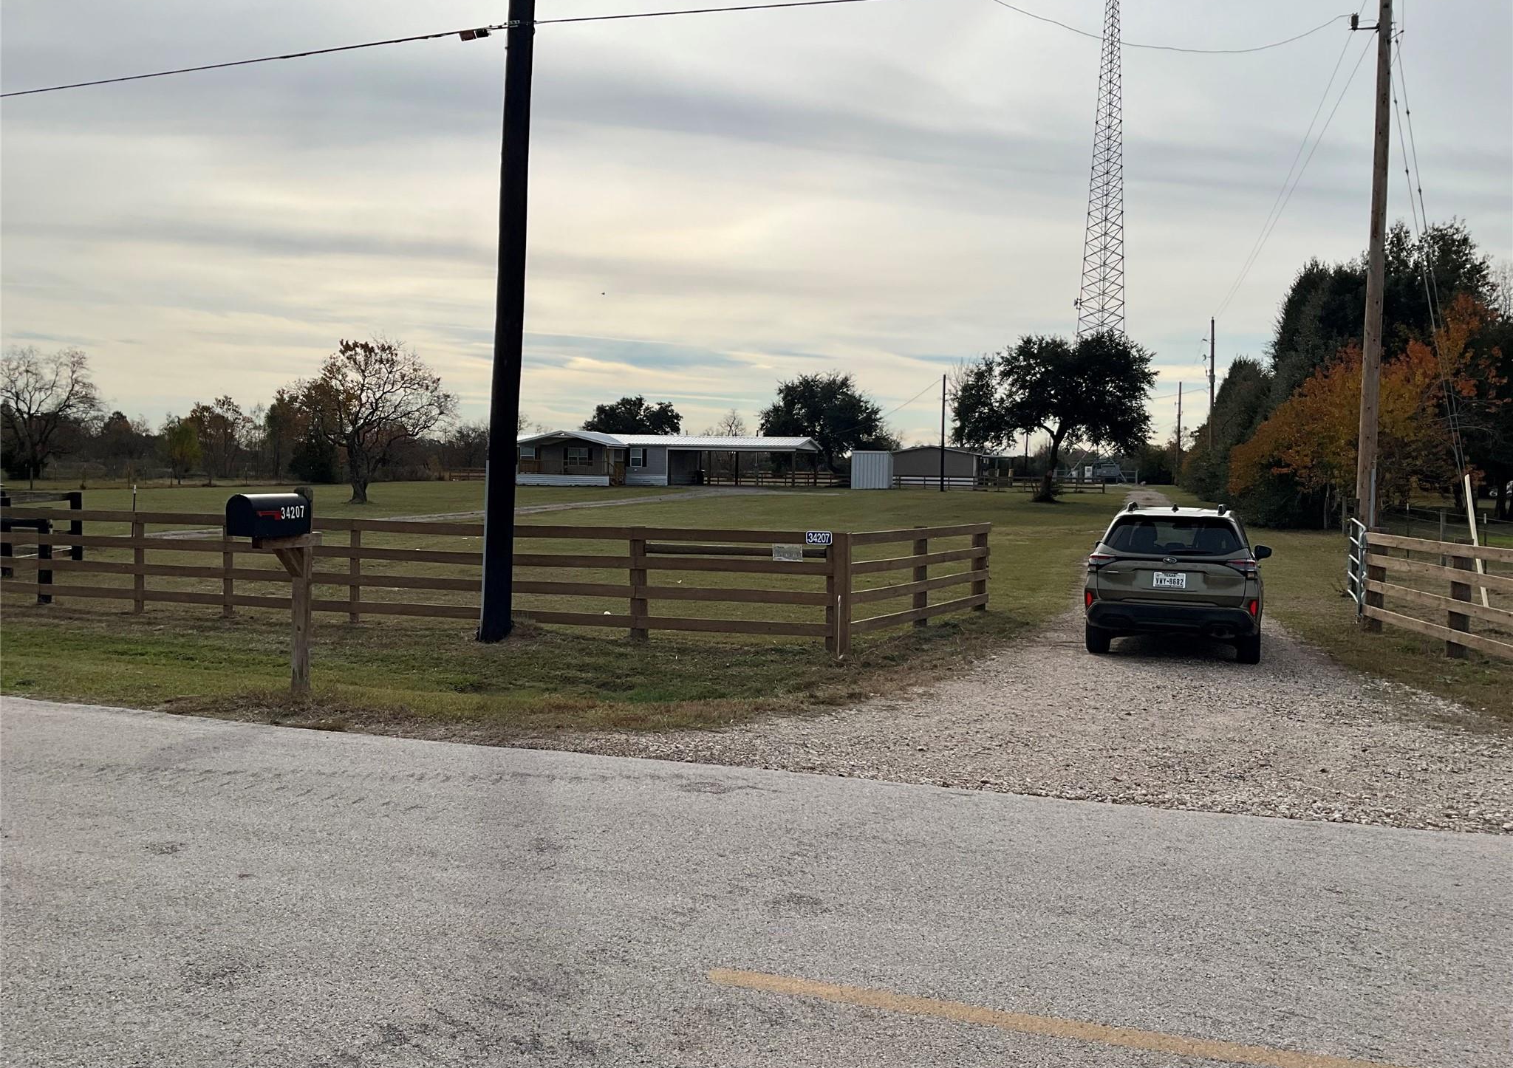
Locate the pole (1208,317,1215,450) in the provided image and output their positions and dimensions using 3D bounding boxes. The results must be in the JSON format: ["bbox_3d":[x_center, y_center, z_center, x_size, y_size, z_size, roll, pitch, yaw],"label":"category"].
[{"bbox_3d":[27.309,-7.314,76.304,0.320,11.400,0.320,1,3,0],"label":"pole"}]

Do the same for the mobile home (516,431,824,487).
[{"bbox_3d":[-7.463,-6.035,101.532,23.900,4.300,9.500,2,3,16],"label":"mobile home"}]

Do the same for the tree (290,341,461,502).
[{"bbox_3d":[-16.593,-4.975,55.000,7.000,7.100,6.600,1,3,0],"label":"tree"}]

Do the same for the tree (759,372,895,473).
[{"bbox_3d":[7.655,-11.886,142.331,14.600,12.400,14.000,1,3,0],"label":"tree"}]

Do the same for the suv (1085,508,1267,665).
[{"bbox_3d":[5.100,0.456,15.300,1.860,1.710,4.650,2,3,21],"label":"suv"}]

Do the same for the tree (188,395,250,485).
[{"bbox_3d":[-40.405,-7.015,95.181,4.700,6.800,4.700,1,3,0],"label":"tree"}]

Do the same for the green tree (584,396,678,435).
[{"bbox_3d":[-13.846,-10.368,140.259,10.800,9.700,10.500,1,3,0],"label":"green tree"}]

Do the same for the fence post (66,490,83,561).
[{"bbox_3d":[-11.378,-0.109,21.200,0.145,1.200,0.145,2,3,16],"label":"fence post"}]

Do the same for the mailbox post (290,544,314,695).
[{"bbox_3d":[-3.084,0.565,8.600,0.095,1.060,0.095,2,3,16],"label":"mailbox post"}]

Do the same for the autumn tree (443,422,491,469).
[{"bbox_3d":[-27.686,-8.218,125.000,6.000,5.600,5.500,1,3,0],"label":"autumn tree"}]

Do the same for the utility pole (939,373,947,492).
[{"bbox_3d":[16.287,-8.781,110.271,0.280,10.150,0.280,1,3,0],"label":"utility pole"}]

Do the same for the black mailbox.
[{"bbox_3d":[-3.356,-0.134,8.745,0.223,0.284,0.563,2,3,21],"label":"black mailbox"}]

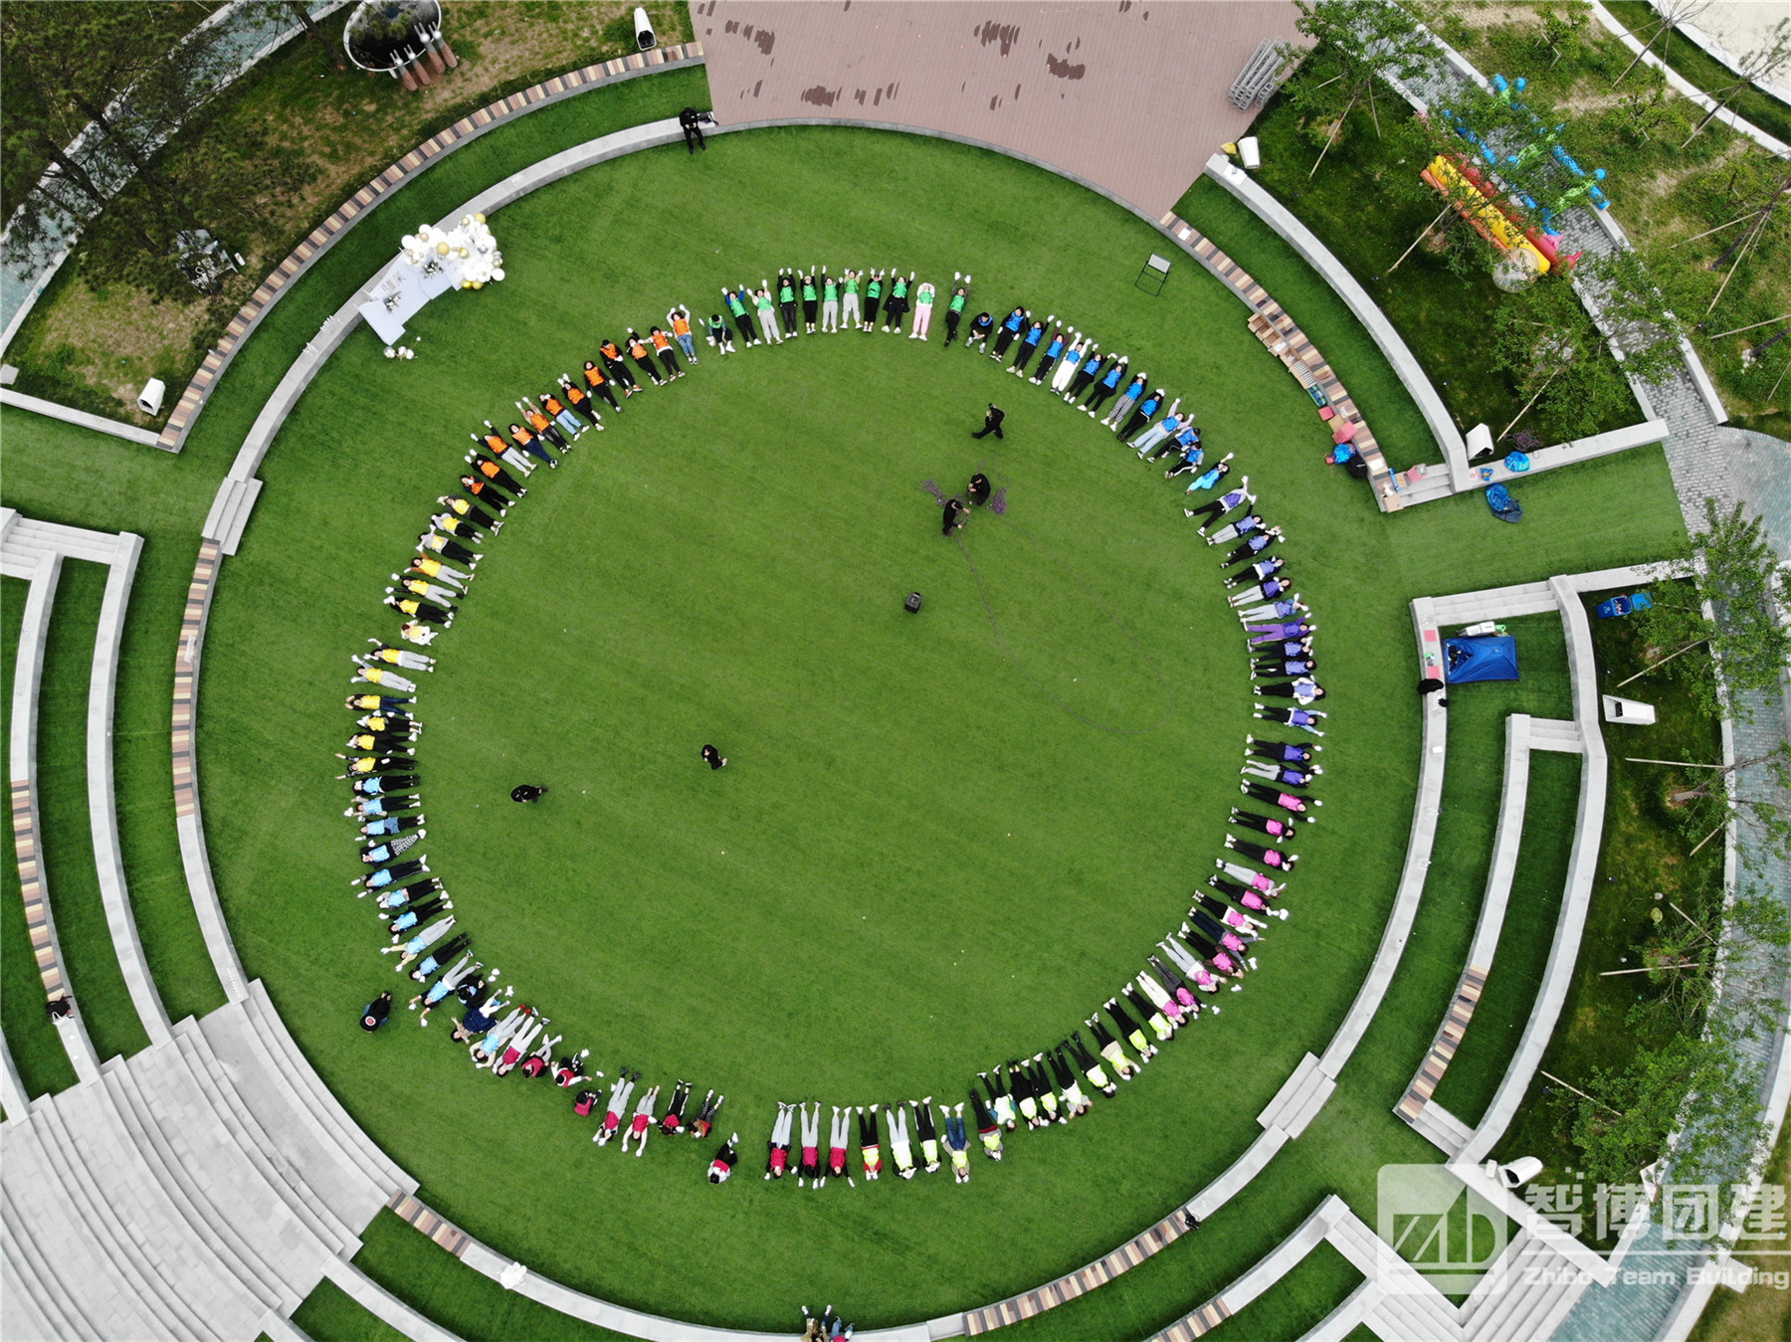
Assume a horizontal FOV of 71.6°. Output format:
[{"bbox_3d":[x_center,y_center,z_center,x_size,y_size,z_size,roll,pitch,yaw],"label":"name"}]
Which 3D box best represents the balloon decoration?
[{"bbox_3d":[-11.538,-10.827,32.851,2.000,2.300,0.850,-32,82,-7],"label":"balloon decoration"}]

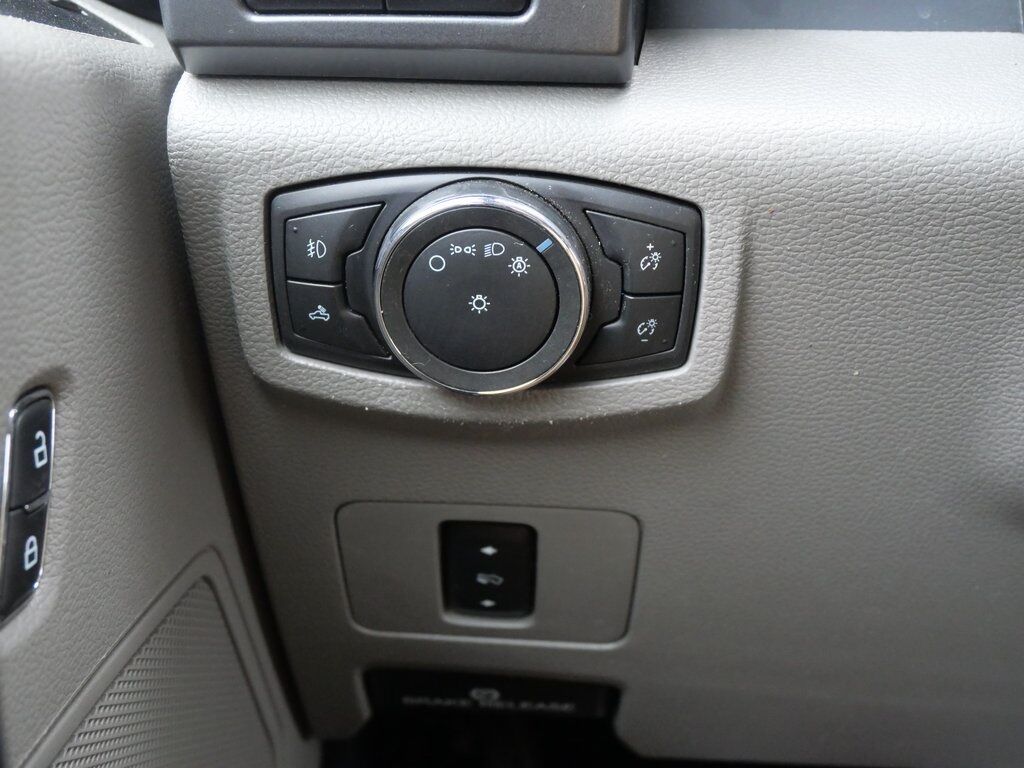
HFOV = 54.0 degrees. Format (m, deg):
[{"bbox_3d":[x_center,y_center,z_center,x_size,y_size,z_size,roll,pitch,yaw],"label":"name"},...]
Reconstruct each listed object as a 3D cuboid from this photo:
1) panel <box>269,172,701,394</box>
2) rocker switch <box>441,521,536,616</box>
[{"bbox_3d":[-0.009,-0.027,0.293,0.126,0.070,0.027,2,28,3],"label":"panel"},{"bbox_3d":[-0.008,0.061,0.342,0.033,0.043,0.010,2,32,1],"label":"rocker switch"}]

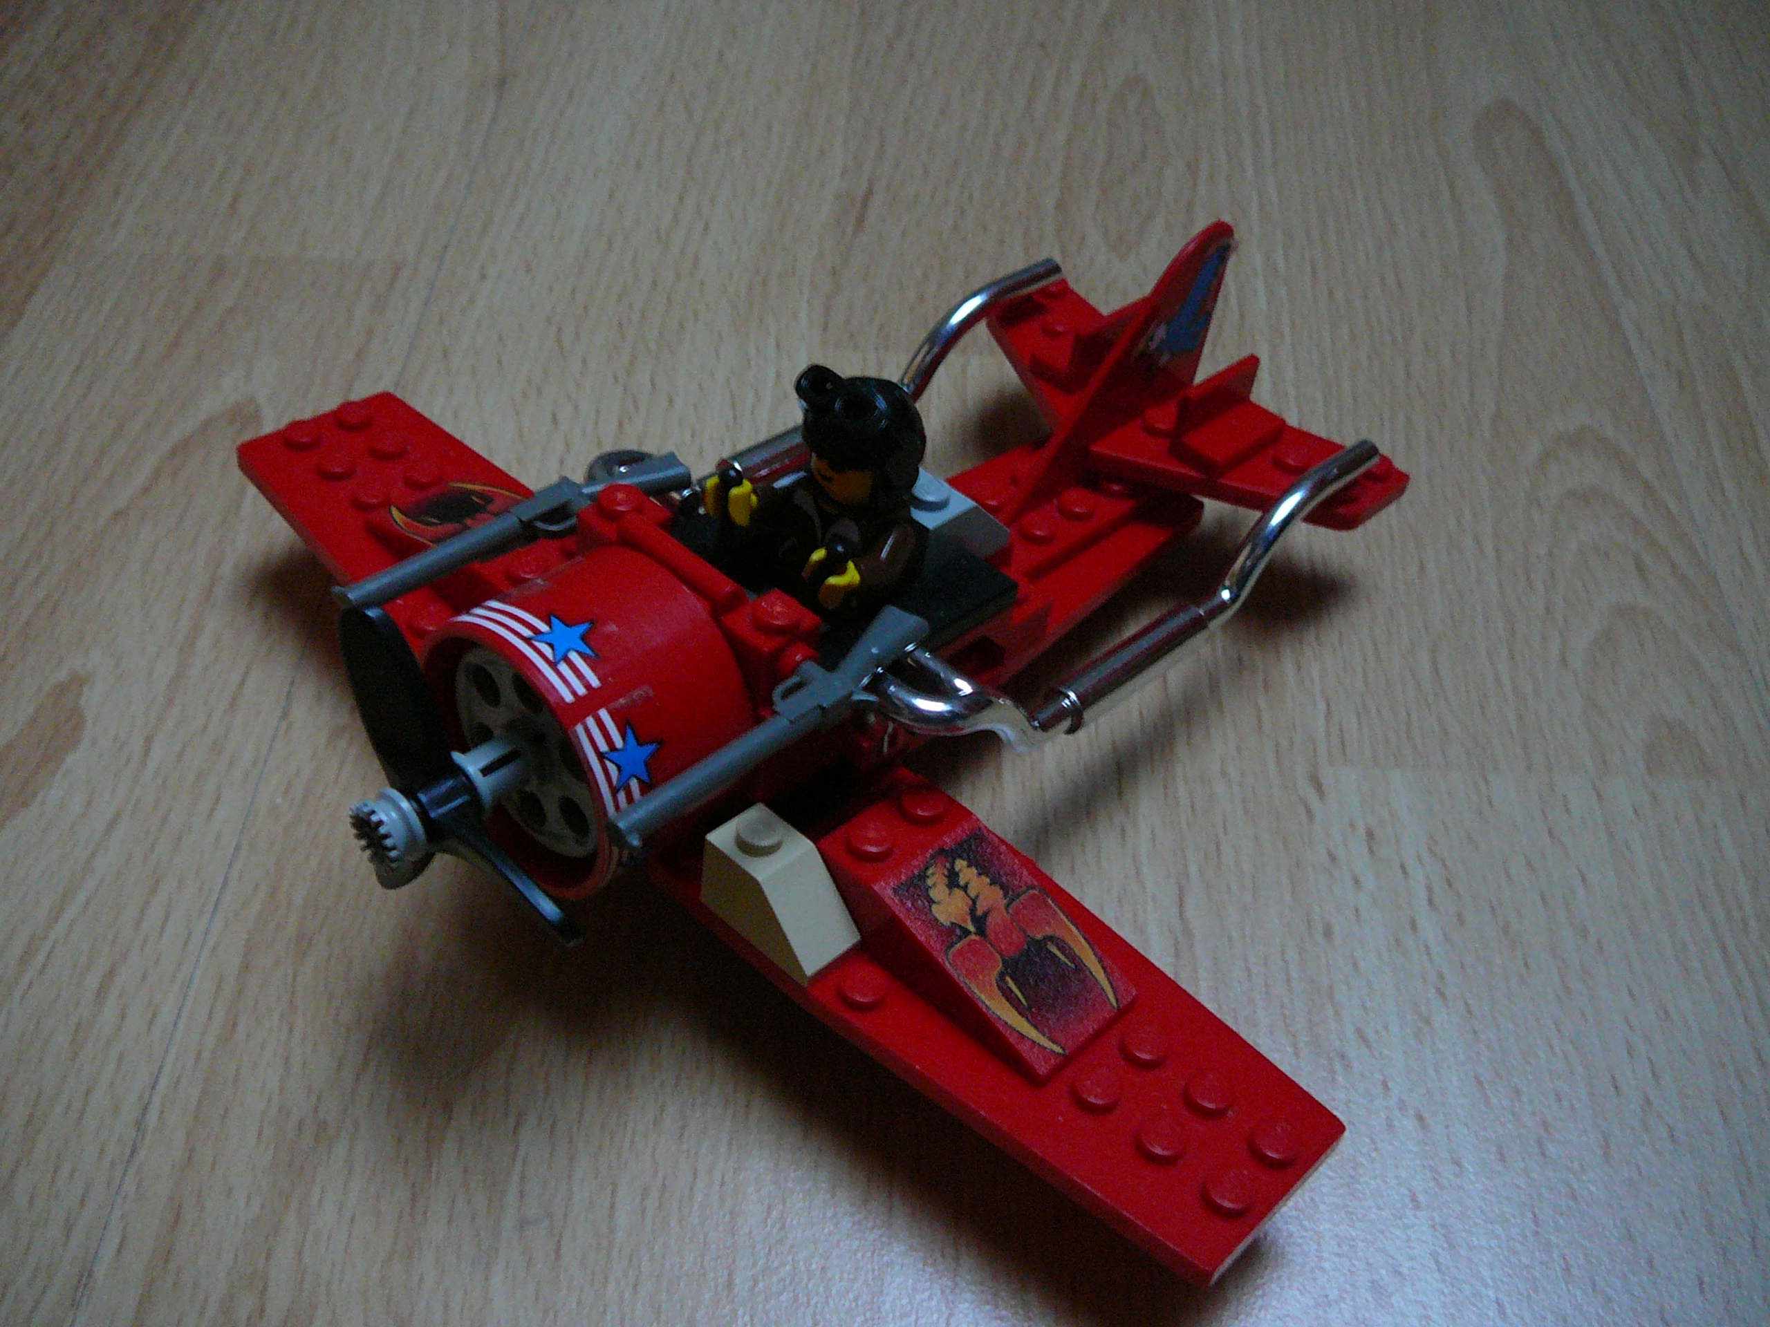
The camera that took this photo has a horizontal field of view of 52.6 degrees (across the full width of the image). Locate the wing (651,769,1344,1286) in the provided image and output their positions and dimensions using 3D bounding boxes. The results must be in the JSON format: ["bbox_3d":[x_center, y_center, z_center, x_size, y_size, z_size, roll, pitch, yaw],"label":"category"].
[{"bbox_3d":[0.014,0.031,0.183,0.066,0.015,0.032,35,47,29],"label":"wing"}]

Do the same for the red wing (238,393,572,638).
[{"bbox_3d":[-0.054,-0.018,0.226,0.066,0.015,0.032,37,48,27],"label":"red wing"}]

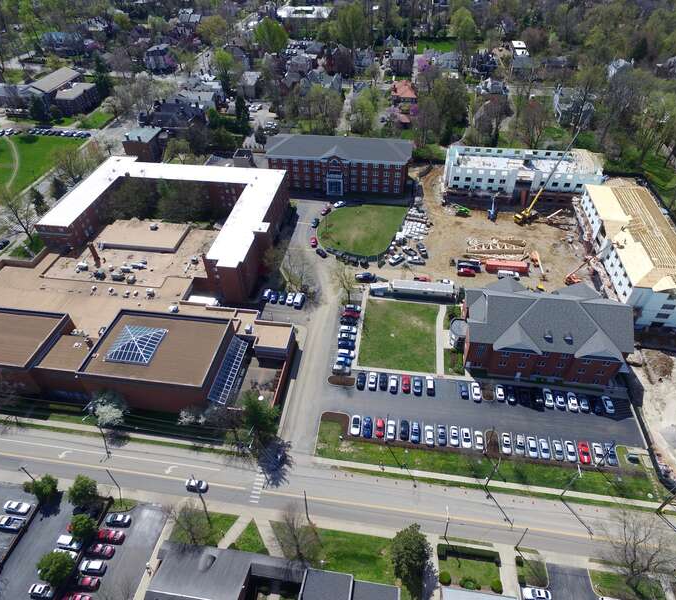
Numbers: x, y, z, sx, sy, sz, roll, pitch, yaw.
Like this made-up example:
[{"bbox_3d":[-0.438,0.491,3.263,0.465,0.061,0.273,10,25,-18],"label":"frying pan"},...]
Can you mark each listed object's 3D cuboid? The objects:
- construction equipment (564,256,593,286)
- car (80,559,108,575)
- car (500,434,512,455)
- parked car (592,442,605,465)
[{"bbox_3d":[70.572,-8.266,136.681,6.800,8.400,2.500,-9,44,-7],"label":"construction equipment"},{"bbox_3d":[-44.843,48.936,84.630,4.650,1.720,1.830,2,43,4],"label":"car"},{"bbox_3d":[36.950,31.410,101.400,1.830,1.470,4.800,5,43,7],"label":"car"},{"bbox_3d":[55.676,32.865,98.601,1.880,1.580,4.800,5,43,7],"label":"parked car"}]

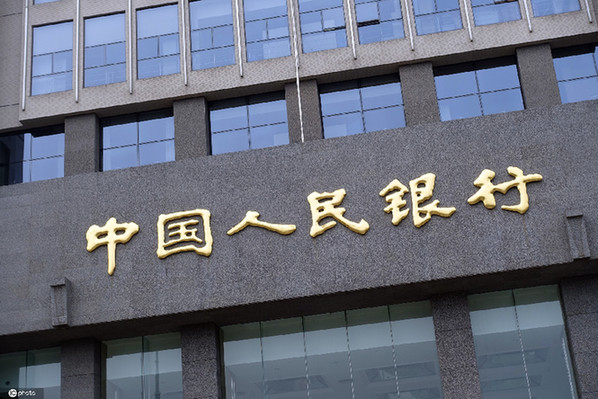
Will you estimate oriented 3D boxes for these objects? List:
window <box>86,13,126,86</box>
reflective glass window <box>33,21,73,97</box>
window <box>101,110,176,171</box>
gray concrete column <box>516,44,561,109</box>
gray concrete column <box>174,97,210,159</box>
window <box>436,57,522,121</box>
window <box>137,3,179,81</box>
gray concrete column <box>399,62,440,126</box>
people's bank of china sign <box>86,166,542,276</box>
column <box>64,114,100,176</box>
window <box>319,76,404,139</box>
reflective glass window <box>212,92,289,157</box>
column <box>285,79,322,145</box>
[{"bbox_3d":[-6.519,-5.006,34.620,1.477,2.745,0.151,-8,-24,7],"label":"window"},{"bbox_3d":[-8.033,-4.624,33.573,1.435,2.636,0.150,-8,-23,7],"label":"reflective glass window"},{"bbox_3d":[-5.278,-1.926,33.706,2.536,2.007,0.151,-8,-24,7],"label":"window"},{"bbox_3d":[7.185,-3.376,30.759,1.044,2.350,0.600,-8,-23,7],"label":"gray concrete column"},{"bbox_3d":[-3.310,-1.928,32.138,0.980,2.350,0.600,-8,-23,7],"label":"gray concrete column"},{"bbox_3d":[5.656,-3.448,32.344,2.614,2.007,0.151,-8,-24,7],"label":"window"},{"bbox_3d":[-4.691,-5.260,34.392,1.444,2.745,0.151,-8,-24,7],"label":"window"},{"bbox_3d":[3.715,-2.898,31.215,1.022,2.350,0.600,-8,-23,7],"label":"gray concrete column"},{"bbox_3d":[0.279,0.579,28.444,12.817,1.761,0.160,-8,-23,7],"label":"people's bank of china sign"},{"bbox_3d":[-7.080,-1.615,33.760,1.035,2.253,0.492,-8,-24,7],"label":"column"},{"bbox_3d":[1.939,-2.744,31.488,2.598,2.150,0.150,-8,-23,7],"label":"window"},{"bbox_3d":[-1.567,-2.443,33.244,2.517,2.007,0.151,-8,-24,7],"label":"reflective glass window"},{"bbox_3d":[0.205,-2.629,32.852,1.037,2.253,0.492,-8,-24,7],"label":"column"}]

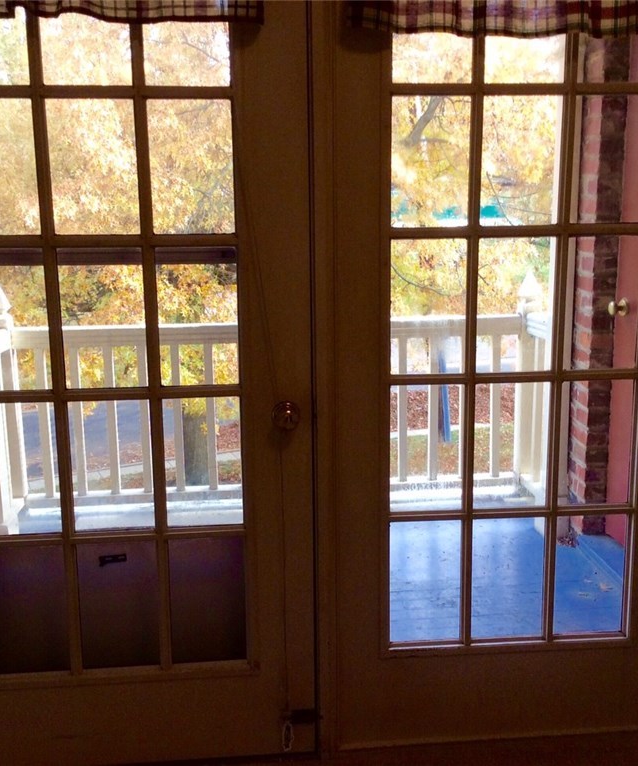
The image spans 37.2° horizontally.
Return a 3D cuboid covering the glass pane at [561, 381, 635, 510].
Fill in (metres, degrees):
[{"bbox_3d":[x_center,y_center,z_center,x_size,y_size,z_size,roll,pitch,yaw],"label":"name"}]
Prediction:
[{"bbox_3d":[0.662,0.144,2.257,0.176,0.305,0.020,-2,12,-5],"label":"glass pane"}]

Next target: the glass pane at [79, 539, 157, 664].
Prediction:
[{"bbox_3d":[-0.463,0.516,2.195,0.176,0.308,0.020,-2,12,-5],"label":"glass pane"}]

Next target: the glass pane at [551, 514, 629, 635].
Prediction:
[{"bbox_3d":[0.665,0.471,2.324,0.176,0.308,0.020,-2,12,-5],"label":"glass pane"}]

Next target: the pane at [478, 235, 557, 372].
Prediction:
[{"bbox_3d":[0.454,-0.177,2.172,0.176,0.308,0.020,-2,12,-5],"label":"pane"}]

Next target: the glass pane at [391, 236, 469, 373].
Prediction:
[{"bbox_3d":[0.250,-0.171,2.154,0.176,0.308,0.020,-2,12,-5],"label":"glass pane"}]

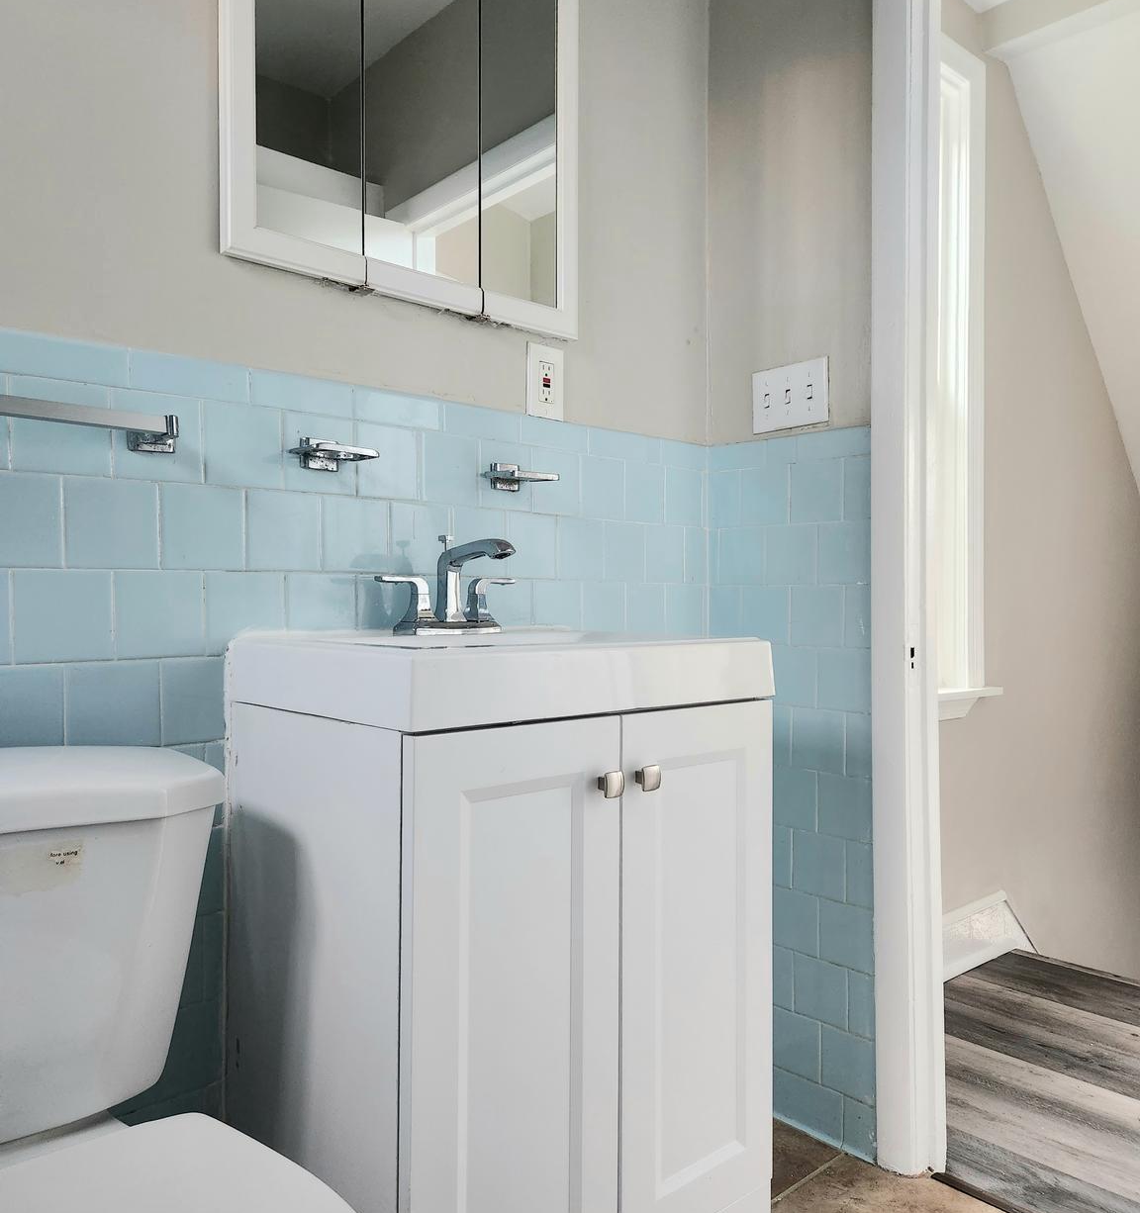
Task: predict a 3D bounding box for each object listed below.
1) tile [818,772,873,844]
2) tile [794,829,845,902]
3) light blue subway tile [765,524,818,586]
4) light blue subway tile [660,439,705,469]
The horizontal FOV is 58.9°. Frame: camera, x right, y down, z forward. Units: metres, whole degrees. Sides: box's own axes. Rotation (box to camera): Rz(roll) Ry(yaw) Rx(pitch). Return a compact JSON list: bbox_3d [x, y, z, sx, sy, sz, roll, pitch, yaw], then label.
[{"bbox_3d":[0.476,0.344,1.742,0.010,0.108,0.102,0,-1,-43],"label":"tile"},{"bbox_3d":[0.441,0.454,1.779,0.010,0.108,0.108,0,-1,-43],"label":"tile"},{"bbox_3d":[0.401,-0.093,1.813,0.010,0.108,0.108,0,-1,-43],"label":"light blue subway tile"},{"bbox_3d":[0.214,-0.286,1.912,0.131,0.048,0.010,0,-1,-43],"label":"light blue subway tile"}]

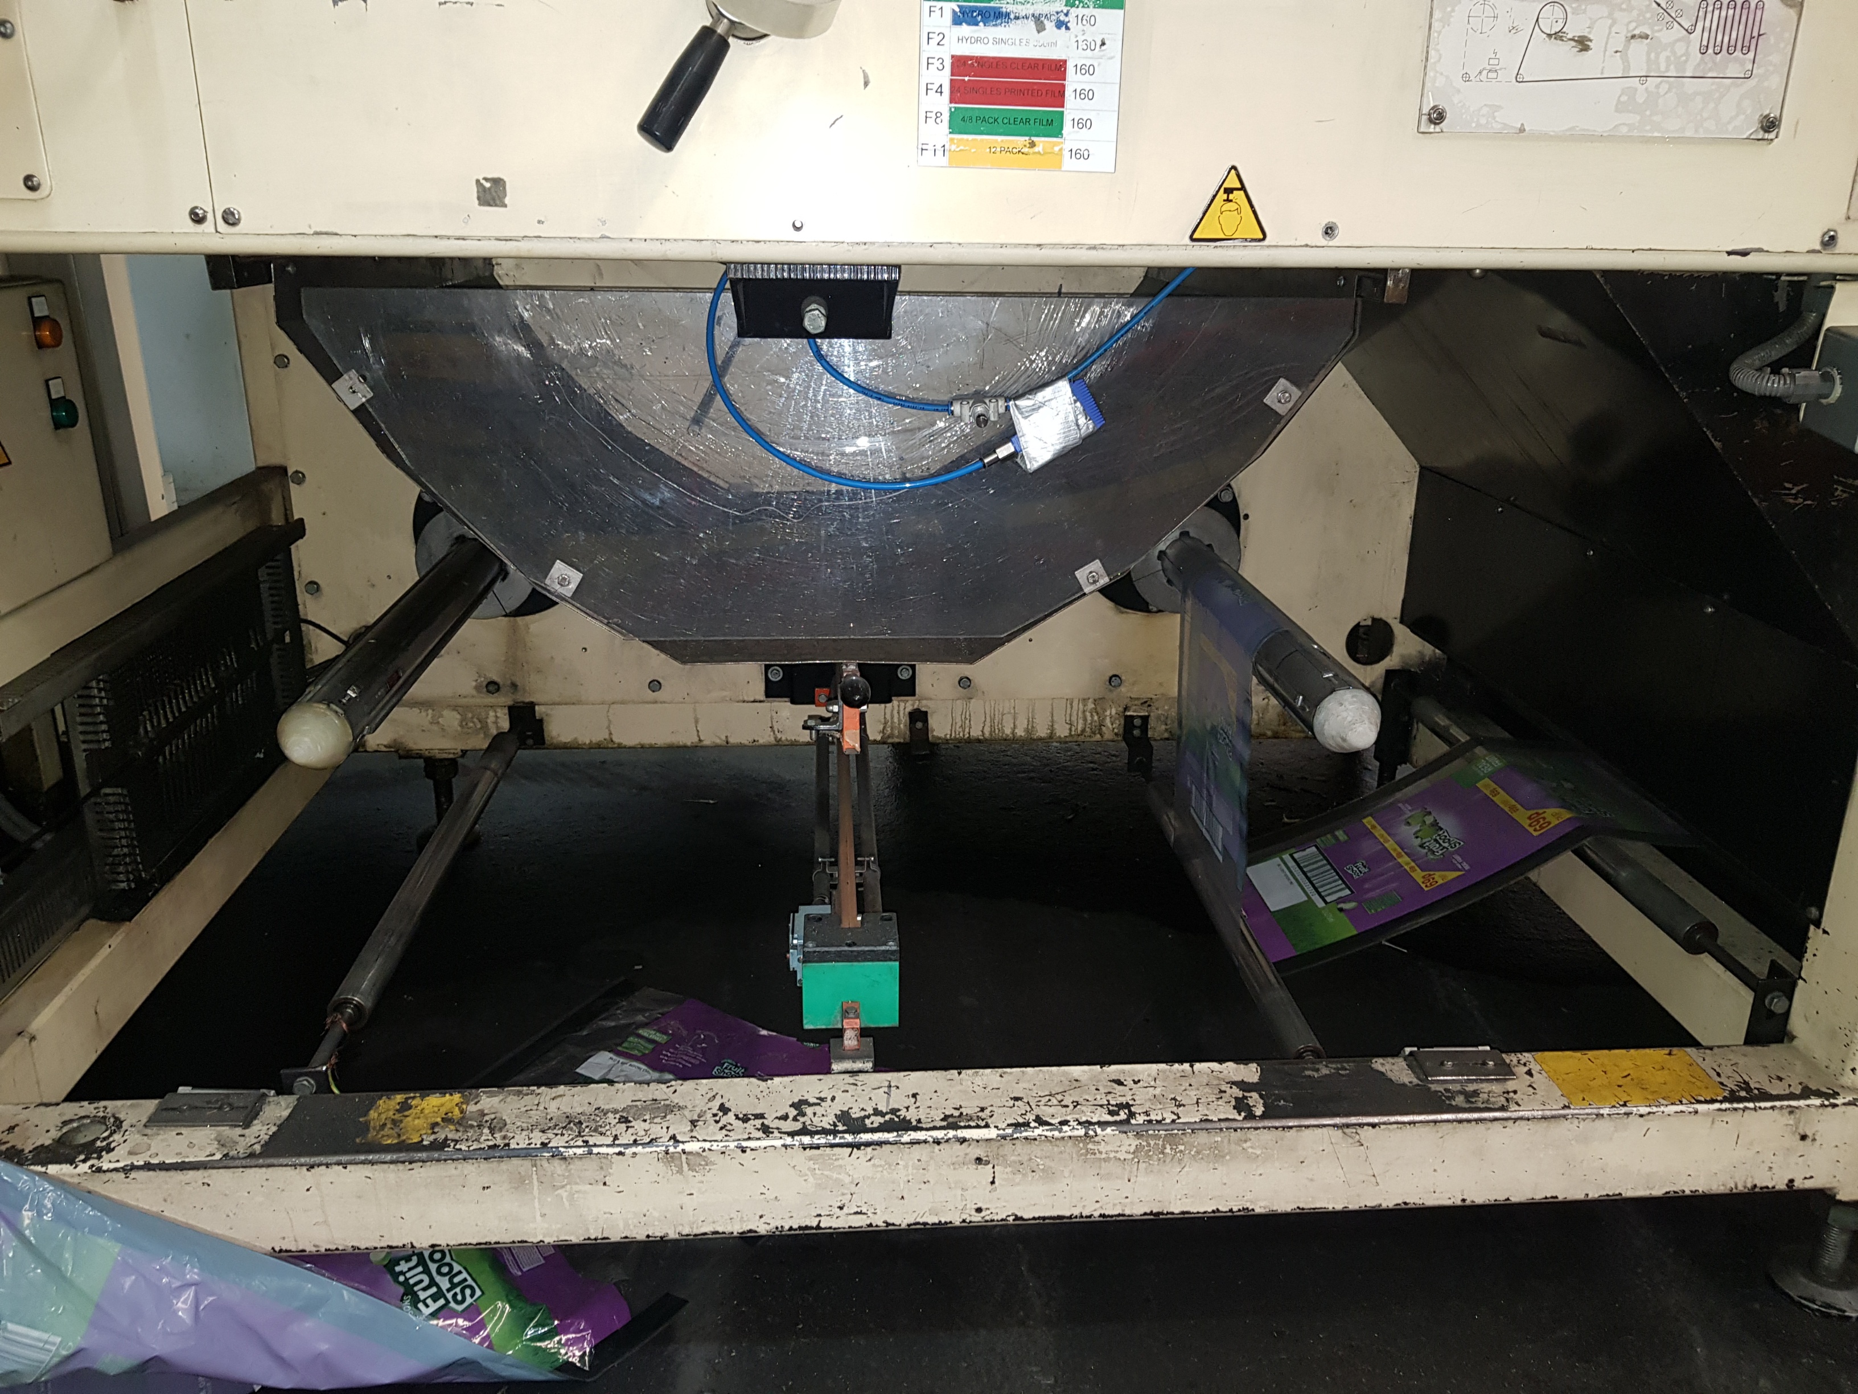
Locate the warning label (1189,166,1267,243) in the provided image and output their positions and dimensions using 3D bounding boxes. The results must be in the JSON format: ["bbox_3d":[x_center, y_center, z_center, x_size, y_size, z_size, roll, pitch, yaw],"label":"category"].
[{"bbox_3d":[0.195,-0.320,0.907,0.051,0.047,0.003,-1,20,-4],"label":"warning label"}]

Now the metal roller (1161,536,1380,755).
[{"bbox_3d":[0.399,-0.076,1.692,0.075,0.075,0.670,-1,20,-4],"label":"metal roller"}]

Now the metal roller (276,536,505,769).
[{"bbox_3d":[-0.606,-0.064,1.619,0.075,0.075,0.670,-1,20,-4],"label":"metal roller"}]

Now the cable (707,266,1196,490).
[{"bbox_3d":[0.019,-0.279,1.212,0.420,0.201,0.100,-1,20,-4],"label":"cable"}]

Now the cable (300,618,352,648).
[{"bbox_3d":[-0.843,-0.090,1.948,0.070,0.043,0.040,-1,20,-4],"label":"cable"}]

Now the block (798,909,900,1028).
[{"bbox_3d":[-0.078,0.262,1.337,0.094,0.087,0.065,-1,20,-4],"label":"block"}]

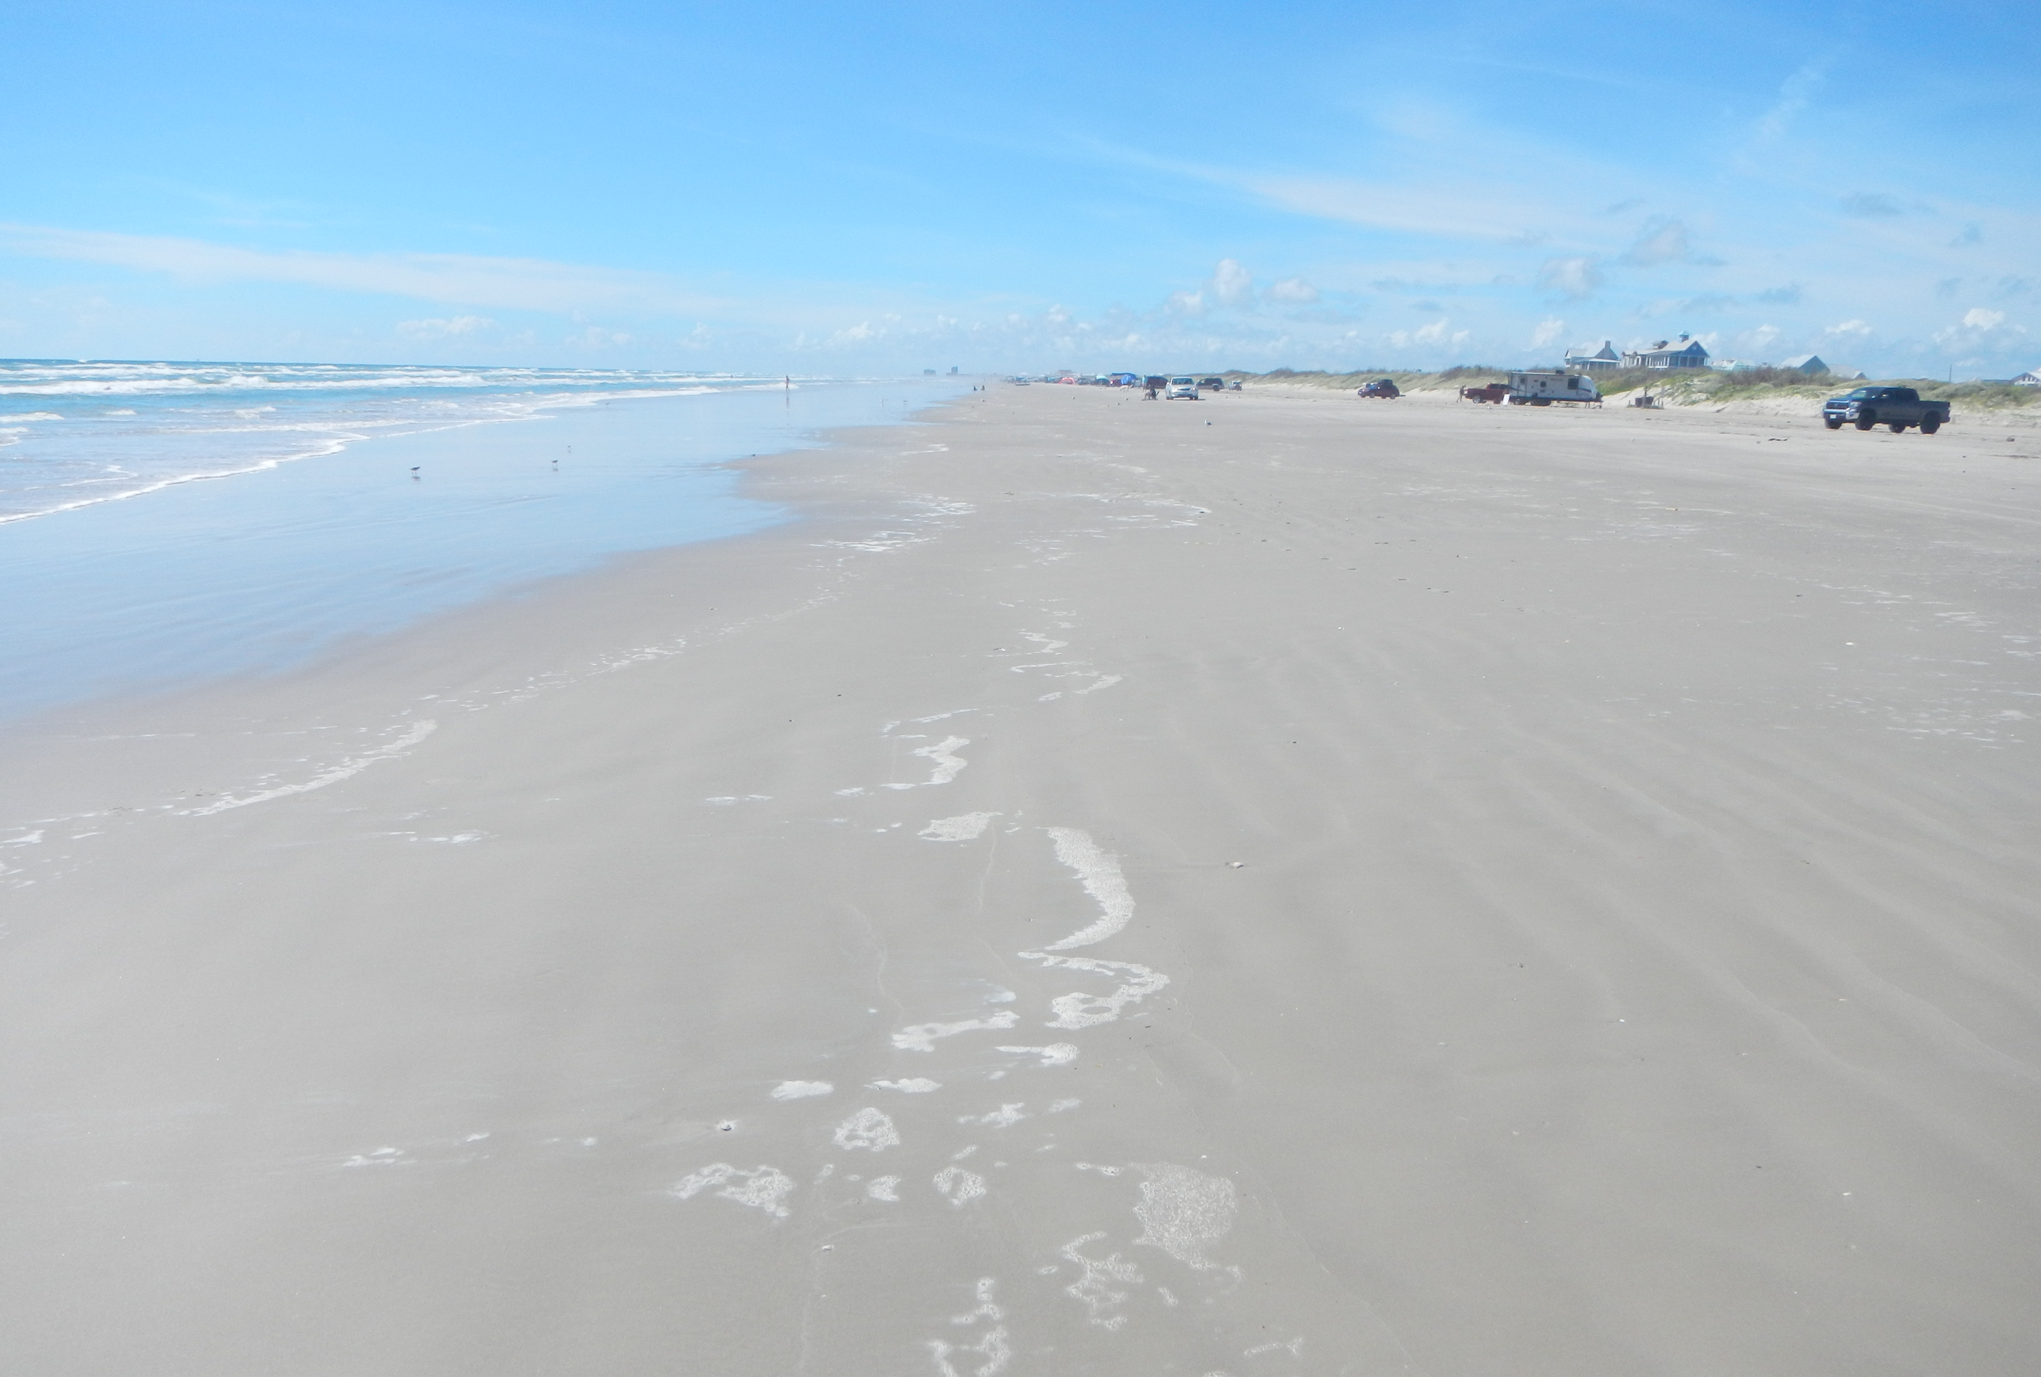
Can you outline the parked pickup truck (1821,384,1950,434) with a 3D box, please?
[{"bbox_3d":[40.089,-12.903,76.474,5.810,2.000,2.040,-2,11,-18],"label":"parked pickup truck"}]

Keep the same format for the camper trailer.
[{"bbox_3d":[51.606,-28.908,159.378,8.230,3.200,2.460,4,11,13],"label":"camper trailer"}]

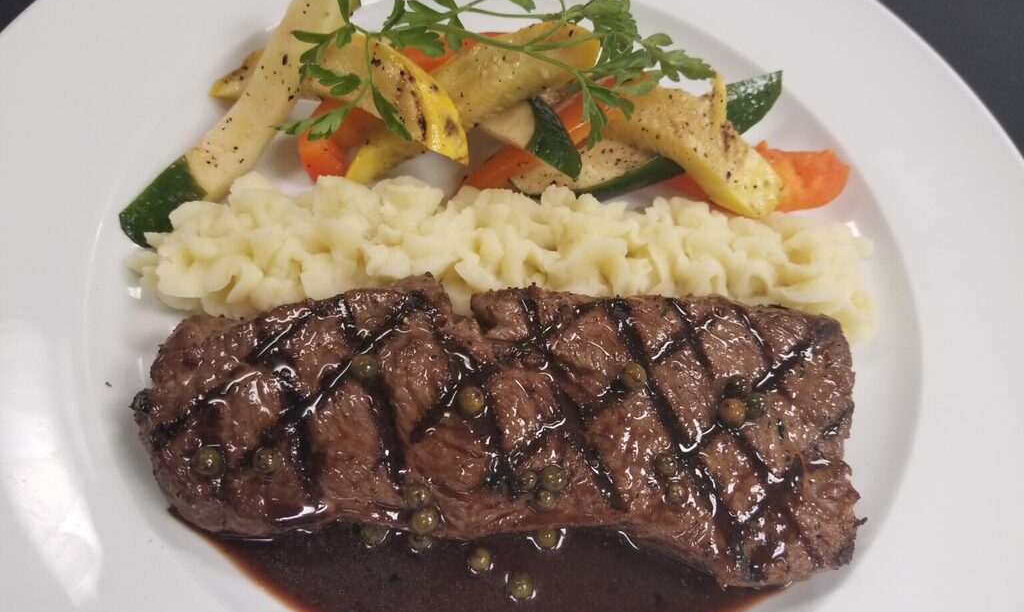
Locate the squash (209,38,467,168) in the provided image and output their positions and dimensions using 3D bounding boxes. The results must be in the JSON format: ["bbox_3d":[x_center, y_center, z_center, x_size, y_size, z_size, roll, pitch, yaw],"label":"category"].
[{"bbox_3d":[-0.046,-0.054,0.207,0.074,0.020,0.024,17,62,11],"label":"squash"}]

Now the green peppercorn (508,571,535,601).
[{"bbox_3d":[0.002,0.061,0.168,0.005,0.005,0.005,3,63,-6],"label":"green peppercorn"}]

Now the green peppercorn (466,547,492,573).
[{"bbox_3d":[-0.007,0.056,0.170,0.005,0.005,0.005,3,63,-6],"label":"green peppercorn"}]

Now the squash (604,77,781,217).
[{"bbox_3d":[0.050,-0.044,0.213,0.053,0.019,0.022,30,63,-5],"label":"squash"}]

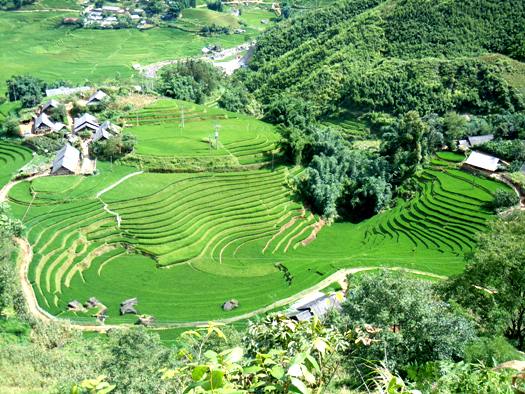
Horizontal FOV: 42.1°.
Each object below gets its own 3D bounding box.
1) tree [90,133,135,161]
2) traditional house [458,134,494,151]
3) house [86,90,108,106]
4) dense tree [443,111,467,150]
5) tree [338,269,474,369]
[{"bbox_3d":[-44.670,-14.840,204.660,14.000,7.000,9.500,-5,25,-12],"label":"tree"},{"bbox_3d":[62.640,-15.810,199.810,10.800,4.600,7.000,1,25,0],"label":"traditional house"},{"bbox_3d":[-56.390,-33.420,233.990,7.200,4.800,8.600,3,25,3],"label":"house"},{"bbox_3d":[57.970,-19.970,205.030,8.200,11.000,8.000,9,26,16],"label":"dense tree"},{"bbox_3d":[11.860,10.190,55.850,11.500,8.300,10.500,7,25,11],"label":"tree"}]

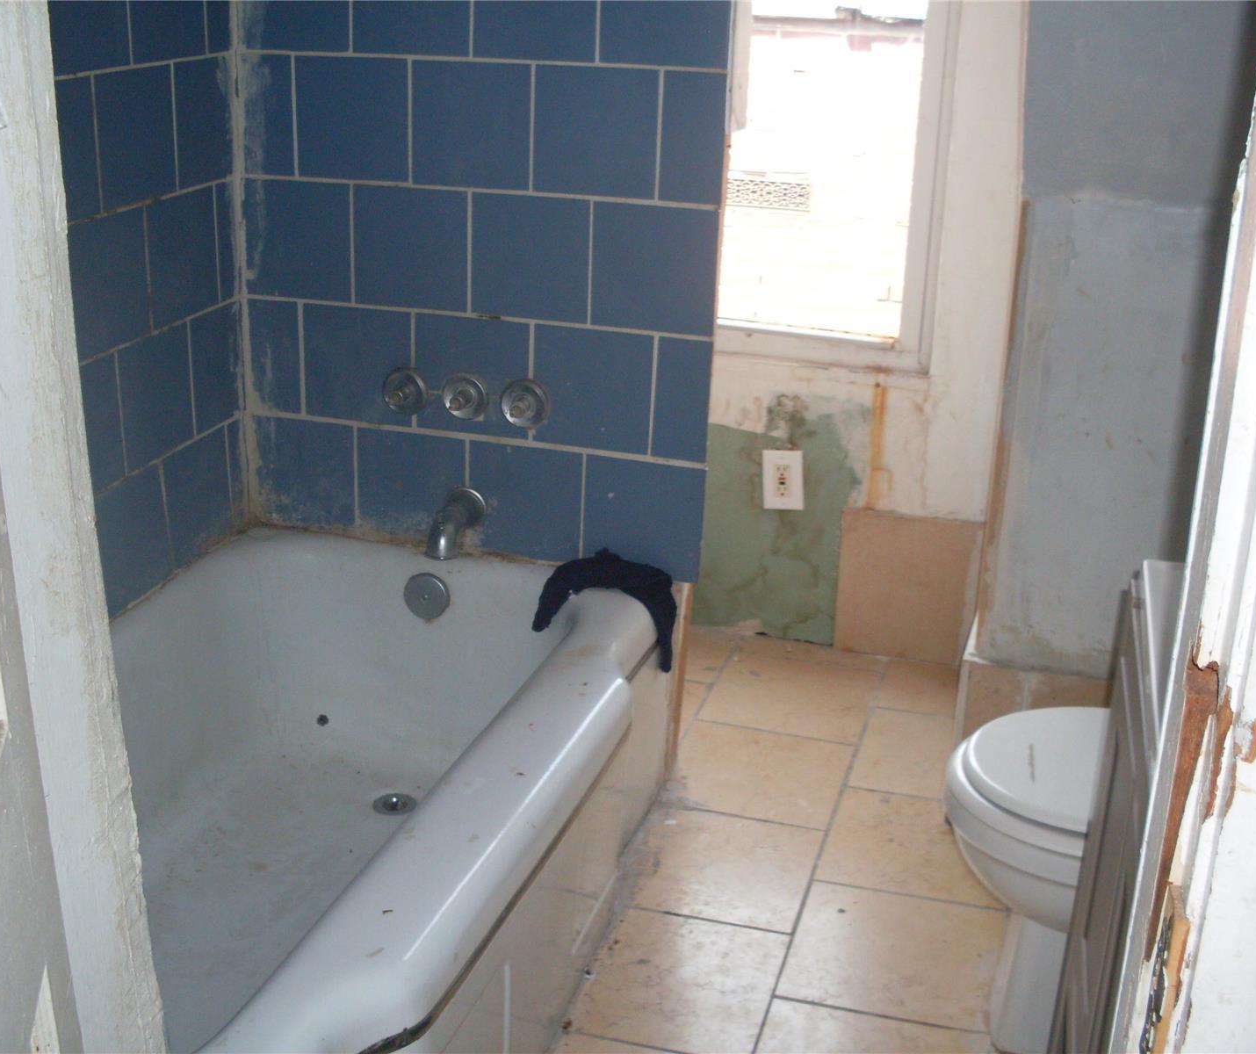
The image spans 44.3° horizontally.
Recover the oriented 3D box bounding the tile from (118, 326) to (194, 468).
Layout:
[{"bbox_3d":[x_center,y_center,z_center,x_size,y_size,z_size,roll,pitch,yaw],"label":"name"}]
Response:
[{"bbox_3d":[-0.741,-0.205,2.421,0.010,0.201,0.201,8,22,15],"label":"tile"}]

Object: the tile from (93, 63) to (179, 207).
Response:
[{"bbox_3d":[-0.707,-0.565,2.219,0.010,0.199,0.200,8,22,15],"label":"tile"}]

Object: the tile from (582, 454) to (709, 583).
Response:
[{"bbox_3d":[0.026,-0.014,2.566,0.200,0.198,0.010,7,21,14],"label":"tile"}]

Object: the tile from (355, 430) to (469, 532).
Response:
[{"bbox_3d":[-0.357,-0.073,2.597,0.200,0.194,0.010,8,22,15],"label":"tile"}]

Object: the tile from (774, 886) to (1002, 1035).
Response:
[{"bbox_3d":[0.388,0.616,2.222,0.298,0.010,0.303,8,21,15],"label":"tile"}]

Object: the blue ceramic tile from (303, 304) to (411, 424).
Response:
[{"bbox_3d":[-0.455,-0.276,2.619,0.201,0.201,0.010,8,22,15],"label":"blue ceramic tile"}]

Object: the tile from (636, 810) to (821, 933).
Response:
[{"bbox_3d":[0.141,0.534,2.425,0.298,0.010,0.303,8,21,15],"label":"tile"}]

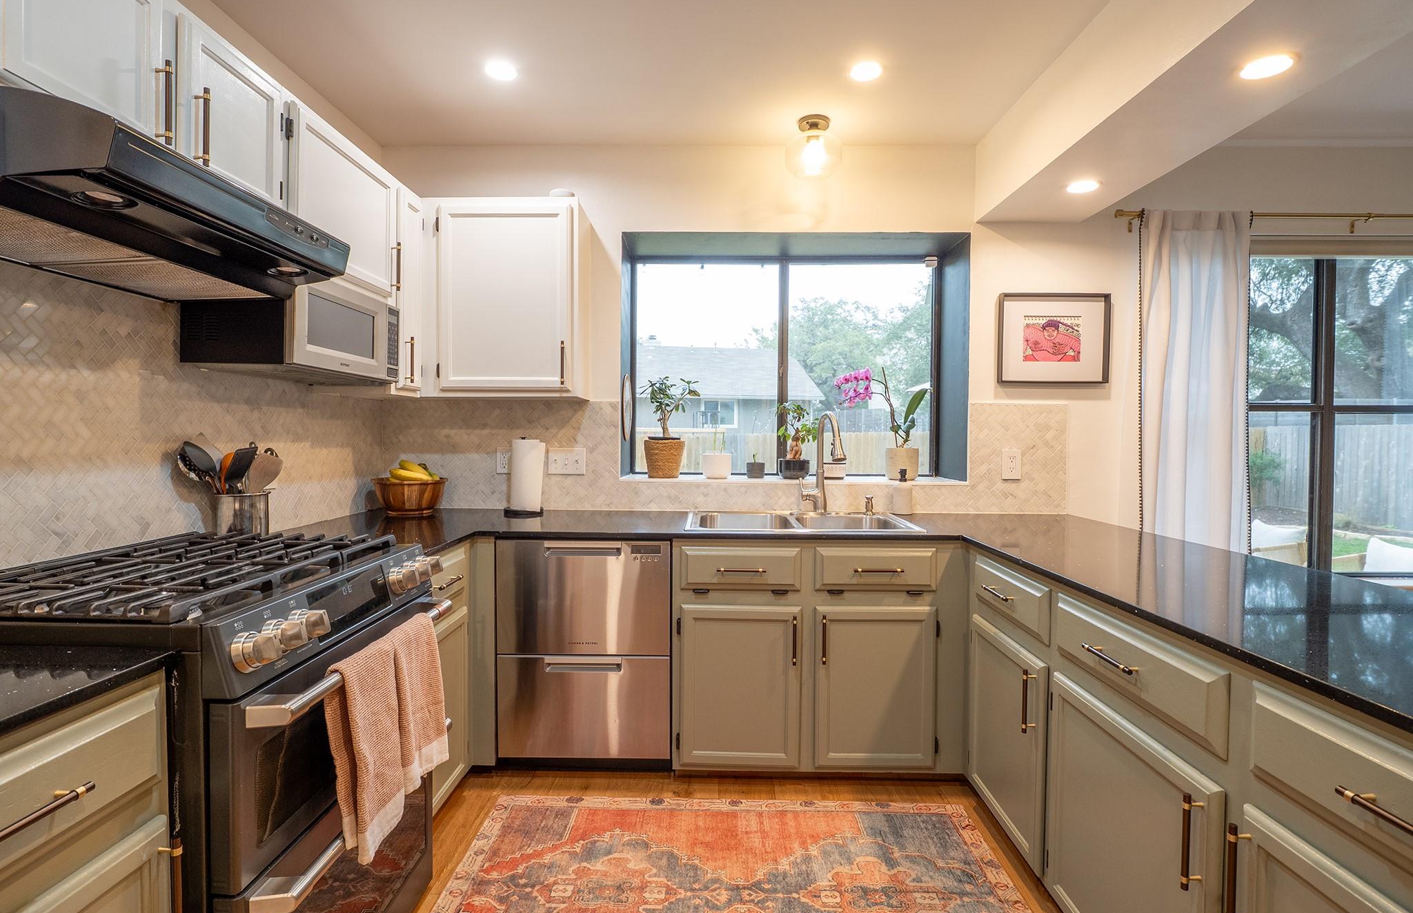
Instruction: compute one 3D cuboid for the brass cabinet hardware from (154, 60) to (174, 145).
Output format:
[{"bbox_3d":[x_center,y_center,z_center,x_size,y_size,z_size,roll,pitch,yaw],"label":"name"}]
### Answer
[{"bbox_3d":[-1.064,-0.694,1.278,0.034,0.166,0.014,0,2,0],"label":"brass cabinet hardware"}]

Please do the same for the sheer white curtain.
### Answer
[{"bbox_3d":[2.035,0.059,2.752,0.470,2.165,0.100,0,2,0],"label":"sheer white curtain"}]

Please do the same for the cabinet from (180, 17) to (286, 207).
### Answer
[{"bbox_3d":[-1.240,-0.759,1.498,0.330,0.335,0.350,0,2,0],"label":"cabinet"}]

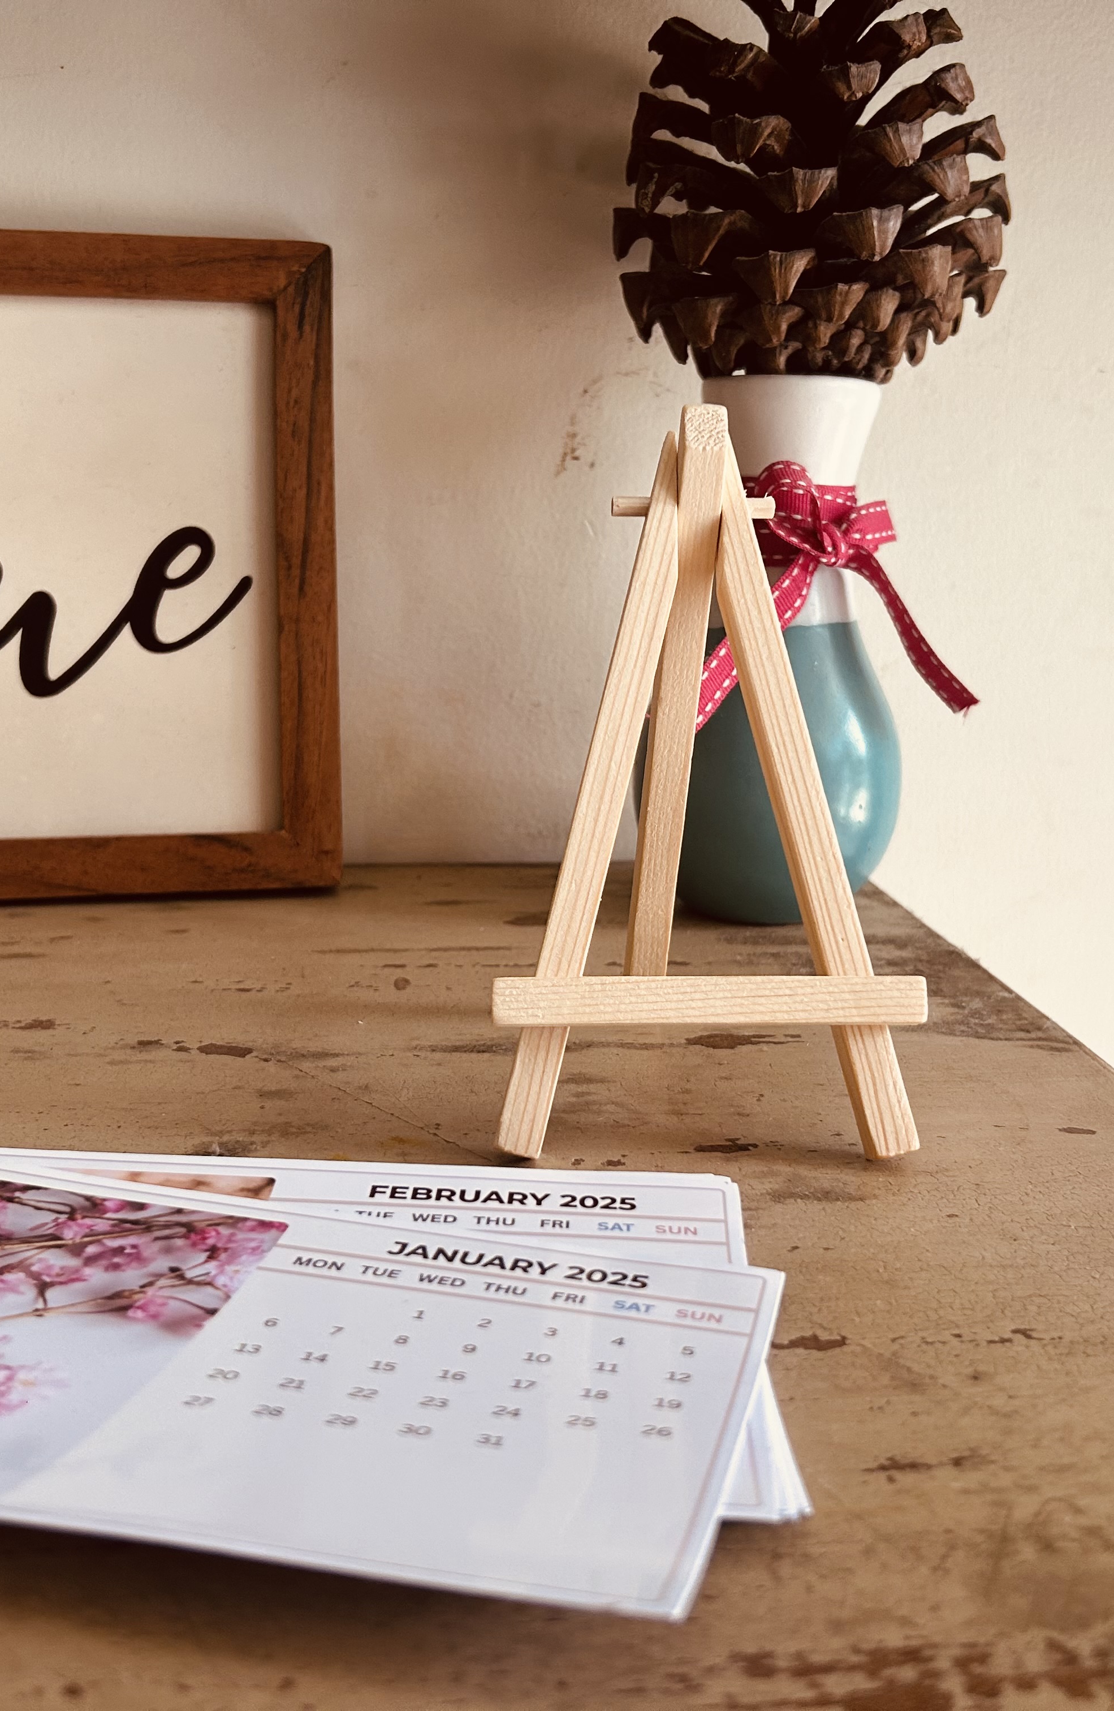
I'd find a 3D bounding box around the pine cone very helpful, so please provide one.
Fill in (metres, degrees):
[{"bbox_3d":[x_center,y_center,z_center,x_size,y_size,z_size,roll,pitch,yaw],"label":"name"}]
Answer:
[{"bbox_3d":[0.064,-0.176,0.430,0.101,0.116,0.101,1,12,0],"label":"pine cone"}]

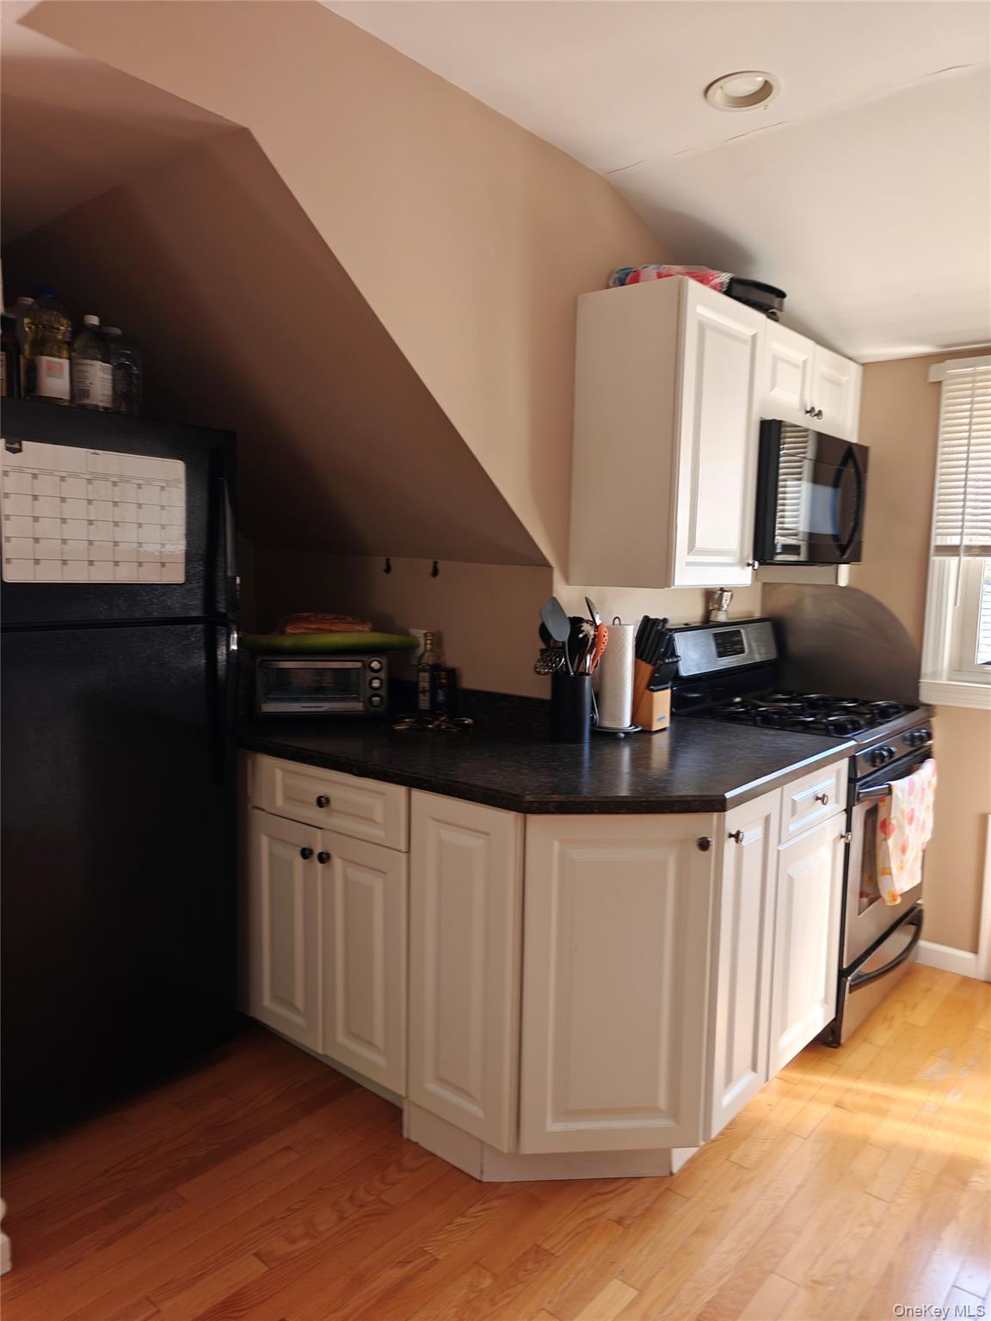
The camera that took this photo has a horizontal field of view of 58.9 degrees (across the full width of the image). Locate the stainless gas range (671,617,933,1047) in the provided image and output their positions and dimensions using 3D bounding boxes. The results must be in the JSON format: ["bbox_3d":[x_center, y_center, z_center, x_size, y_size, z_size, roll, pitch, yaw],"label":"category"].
[{"bbox_3d":[1.036,0.493,2.995,0.685,1.210,0.745,6,8,41],"label":"stainless gas range"}]

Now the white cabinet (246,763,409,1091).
[{"bbox_3d":[-0.290,0.655,2.557,0.625,0.797,0.580,5,8,38],"label":"white cabinet"}]

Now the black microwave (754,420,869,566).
[{"bbox_3d":[0.921,-0.534,2.963,0.390,0.413,0.740,6,8,41],"label":"black microwave"}]

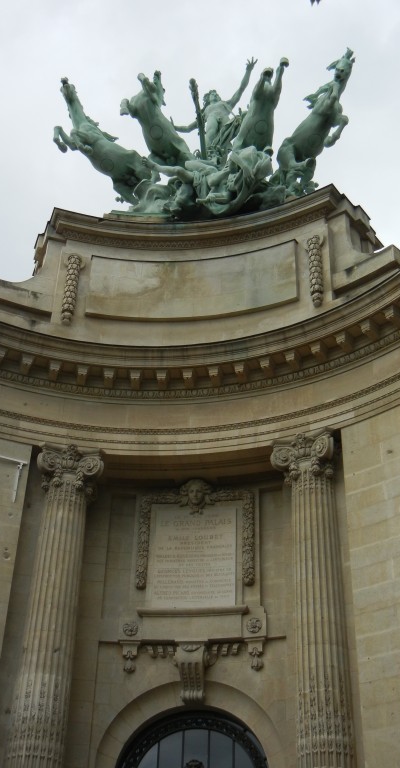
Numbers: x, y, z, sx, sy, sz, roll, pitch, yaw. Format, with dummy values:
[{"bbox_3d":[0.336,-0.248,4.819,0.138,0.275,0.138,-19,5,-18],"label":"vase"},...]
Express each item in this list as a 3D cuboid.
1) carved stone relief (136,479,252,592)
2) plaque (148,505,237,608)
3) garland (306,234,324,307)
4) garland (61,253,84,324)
[{"bbox_3d":[-0.085,3.887,25.945,3.039,3.035,0.480,-4,-37,8],"label":"carved stone relief"},{"bbox_3d":[-0.129,4.431,25.847,2.164,2.849,0.120,-4,-37,8],"label":"plaque"},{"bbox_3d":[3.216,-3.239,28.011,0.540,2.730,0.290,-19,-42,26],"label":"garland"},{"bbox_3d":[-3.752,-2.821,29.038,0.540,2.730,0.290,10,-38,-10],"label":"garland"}]

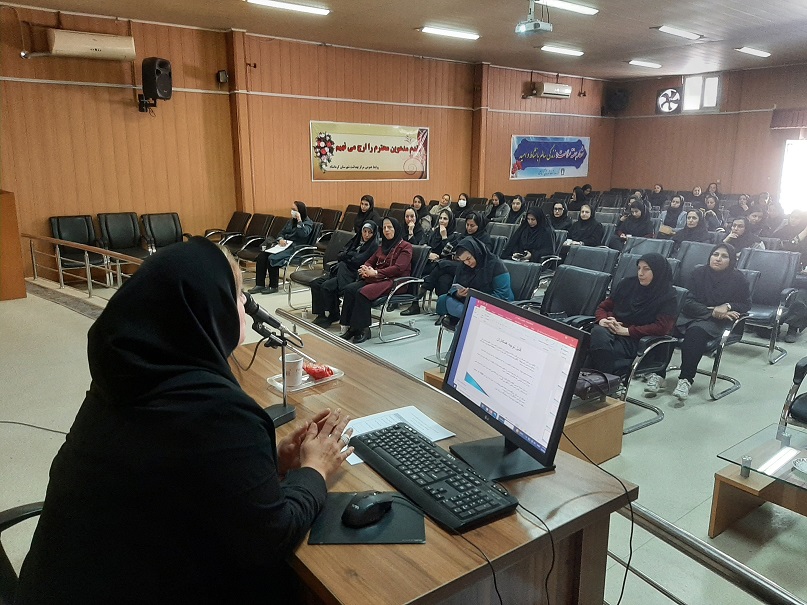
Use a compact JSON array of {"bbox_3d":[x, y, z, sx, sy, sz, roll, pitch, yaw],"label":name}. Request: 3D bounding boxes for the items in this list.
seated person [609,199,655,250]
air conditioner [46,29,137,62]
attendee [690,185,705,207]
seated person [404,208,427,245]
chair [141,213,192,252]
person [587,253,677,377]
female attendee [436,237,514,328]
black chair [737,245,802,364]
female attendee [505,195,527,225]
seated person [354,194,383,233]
[{"bbox_3d":[3.193,-0.844,8.825,0.820,1.220,0.500,-11,18,-39],"label":"seated person"},{"bbox_3d":[-4.409,-3.641,8.608,1.040,0.330,0.250,-9,17,-33],"label":"air conditioner"},{"bbox_3d":[6.167,-1.837,13.039,0.500,1.250,0.740,12,18,41],"label":"attendee"},{"bbox_3d":[-0.111,-0.587,7.763,0.820,1.220,0.500,-12,18,-41],"label":"seated person"},{"bbox_3d":[-3.659,-0.872,9.334,0.600,0.970,0.660,-9,17,-33],"label":"chair"},{"bbox_3d":[1.600,0.255,4.400,0.720,1.240,0.570,-10,17,-36],"label":"person"},{"bbox_3d":[0.623,0.037,5.432,0.800,1.200,0.540,-12,19,-41],"label":"female attendee"},{"bbox_3d":[3.504,-0.003,5.994,0.630,0.980,0.600,-11,18,-40],"label":"black chair"},{"bbox_3d":[1.522,-0.975,9.407,0.780,1.240,0.520,-9,17,-33],"label":"female attendee"},{"bbox_3d":[-0.740,-0.820,8.660,0.780,1.250,0.520,-9,17,-33],"label":"seated person"}]

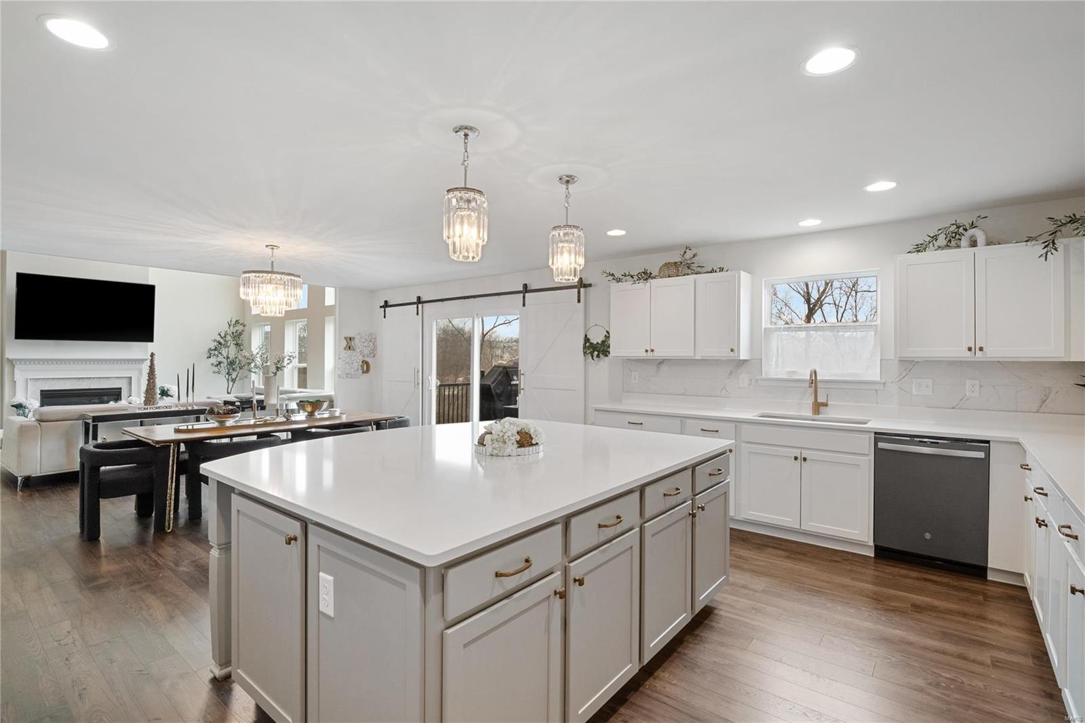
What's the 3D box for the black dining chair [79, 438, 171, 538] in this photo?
[{"bbox_3d":[-3.442,1.017,3.950,0.630,0.700,0.570,0,0,37],"label":"black dining chair"}]

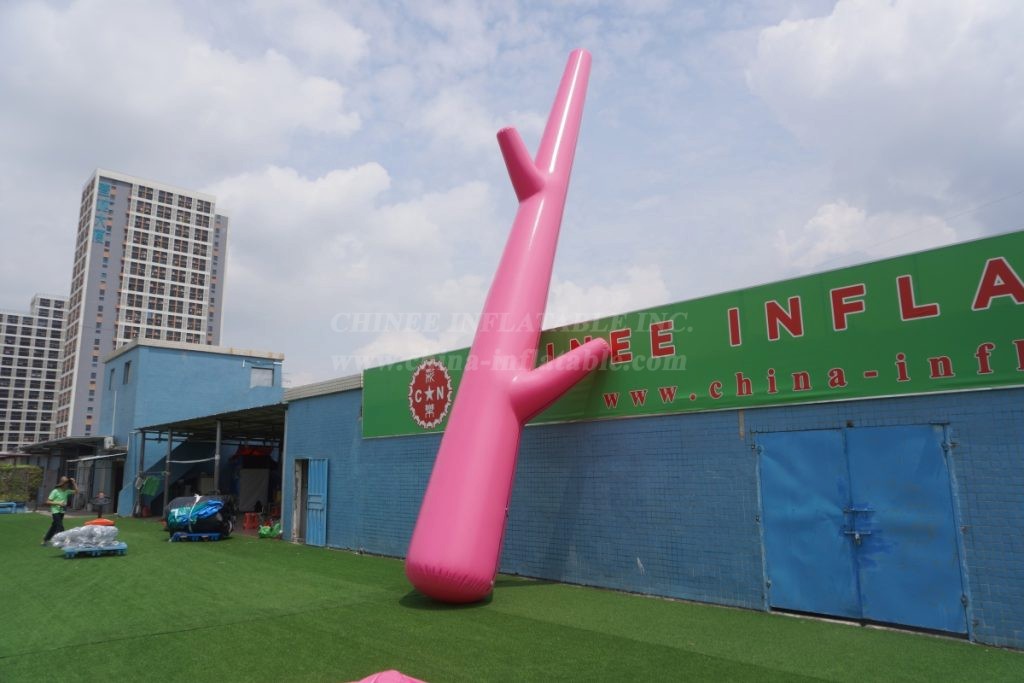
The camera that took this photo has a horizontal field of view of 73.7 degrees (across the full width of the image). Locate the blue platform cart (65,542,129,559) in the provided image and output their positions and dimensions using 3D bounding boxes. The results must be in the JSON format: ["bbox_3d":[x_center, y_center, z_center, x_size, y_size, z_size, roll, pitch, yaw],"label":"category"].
[{"bbox_3d":[-8.921,4.506,14.731,1.150,0.160,1.050,5,-12,-28],"label":"blue platform cart"}]

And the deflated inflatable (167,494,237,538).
[{"bbox_3d":[-8.025,4.542,17.810,1.450,0.900,1.150,1,-10,-10],"label":"deflated inflatable"}]

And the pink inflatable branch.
[{"bbox_3d":[0.401,-0.590,9.911,2.423,8.515,1.217,19,-16,-18],"label":"pink inflatable branch"}]

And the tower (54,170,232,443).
[{"bbox_3d":[-72.148,-1.334,136.012,26.291,56.833,16.775,8,-14,-42],"label":"tower"}]

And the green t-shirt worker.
[{"bbox_3d":[-11.305,4.233,17.145,0.560,1.630,0.520,-2,-10,8],"label":"green t-shirt worker"}]

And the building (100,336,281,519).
[{"bbox_3d":[-14.791,4.106,31.203,5.971,7.000,6.228,8,-14,-42],"label":"building"}]

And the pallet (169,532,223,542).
[{"bbox_3d":[-8.012,5.028,17.692,1.170,0.160,1.050,1,-10,-10],"label":"pallet"}]

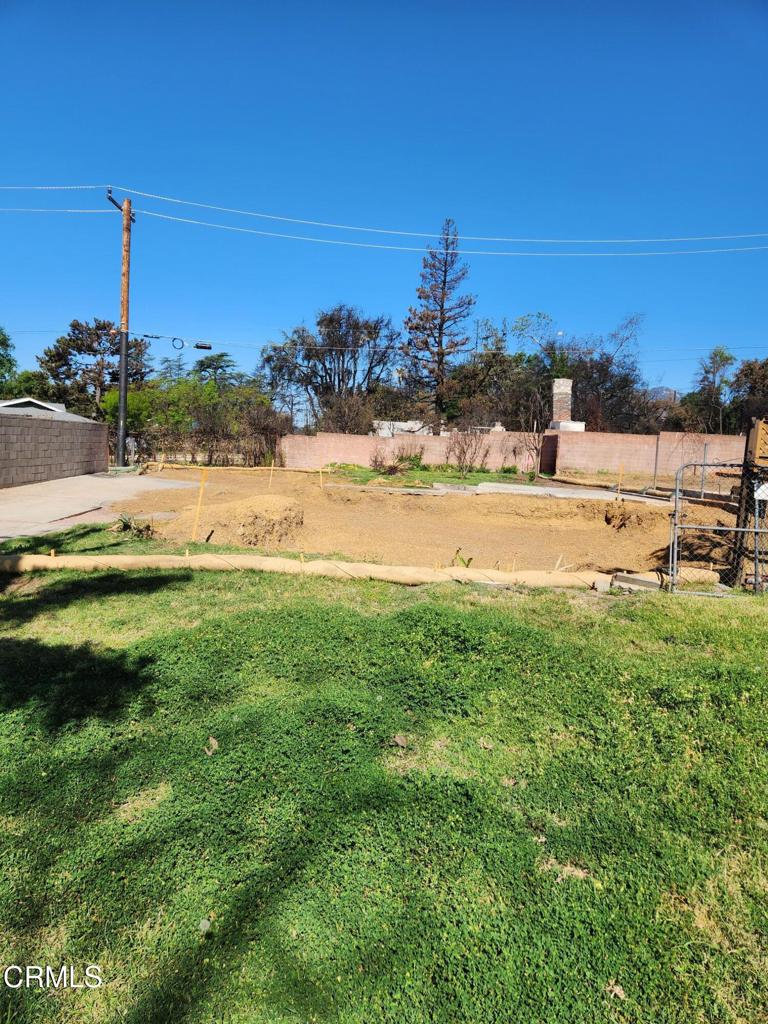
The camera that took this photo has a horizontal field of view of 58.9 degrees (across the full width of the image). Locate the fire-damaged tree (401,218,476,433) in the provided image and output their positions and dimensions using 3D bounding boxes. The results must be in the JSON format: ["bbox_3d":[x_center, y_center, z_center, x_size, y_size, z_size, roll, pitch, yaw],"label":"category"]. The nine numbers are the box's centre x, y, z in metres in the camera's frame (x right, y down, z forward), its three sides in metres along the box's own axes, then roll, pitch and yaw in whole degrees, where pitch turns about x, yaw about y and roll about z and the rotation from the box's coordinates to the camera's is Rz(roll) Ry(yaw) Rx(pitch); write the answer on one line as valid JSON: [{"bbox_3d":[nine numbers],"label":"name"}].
[{"bbox_3d":[4.087,-12.355,50.000,5.600,17.770,5.500,3,6,4],"label":"fire-damaged tree"}]

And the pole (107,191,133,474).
[{"bbox_3d":[-10.581,-7.259,27.300,1.000,11.060,0.500,0,6,-21],"label":"pole"}]

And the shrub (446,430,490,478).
[{"bbox_3d":[3.300,-2.300,27.300,1.750,1.930,1.600,3,6,7],"label":"shrub"}]

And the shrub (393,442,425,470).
[{"bbox_3d":[1.088,-2.508,31.000,1.450,1.310,1.200,2,6,2],"label":"shrub"}]

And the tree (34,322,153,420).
[{"bbox_3d":[-20.413,-8.881,48.000,8.200,9.330,7.500,0,6,-23],"label":"tree"}]

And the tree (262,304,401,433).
[{"bbox_3d":[-3.975,-9.839,52.000,10.300,11.750,9.000,2,6,-5],"label":"tree"}]

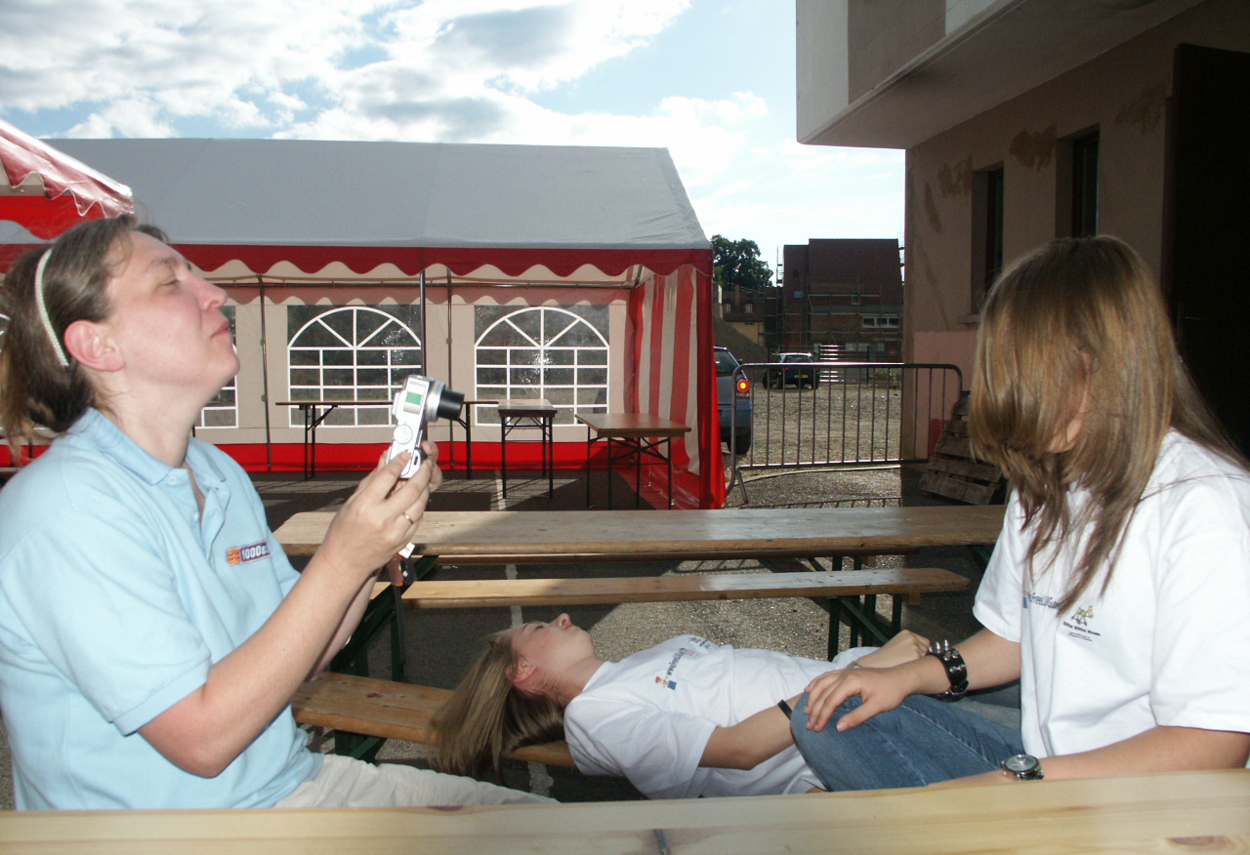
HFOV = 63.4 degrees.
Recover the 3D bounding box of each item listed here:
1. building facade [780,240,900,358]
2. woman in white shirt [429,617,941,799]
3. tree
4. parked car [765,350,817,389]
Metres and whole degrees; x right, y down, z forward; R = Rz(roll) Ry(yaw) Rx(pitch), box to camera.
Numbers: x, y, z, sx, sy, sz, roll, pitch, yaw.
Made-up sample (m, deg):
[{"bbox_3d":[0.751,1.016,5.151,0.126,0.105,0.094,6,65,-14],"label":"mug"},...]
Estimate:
[{"bbox_3d":[22.994,-13.383,107.000,12.500,13.000,9.000,0,4,3],"label":"building facade"},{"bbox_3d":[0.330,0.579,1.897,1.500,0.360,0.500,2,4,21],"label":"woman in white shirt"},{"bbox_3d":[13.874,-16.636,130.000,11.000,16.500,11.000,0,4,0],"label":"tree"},{"bbox_3d":[6.814,-2.285,41.500,1.650,1.480,3.800,0,4,-4],"label":"parked car"}]

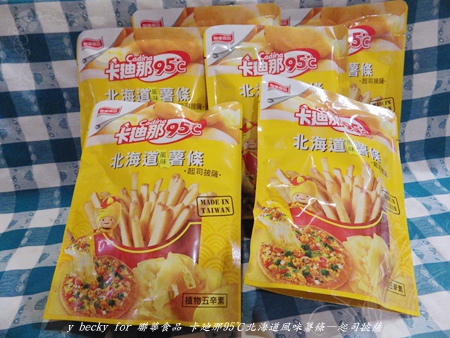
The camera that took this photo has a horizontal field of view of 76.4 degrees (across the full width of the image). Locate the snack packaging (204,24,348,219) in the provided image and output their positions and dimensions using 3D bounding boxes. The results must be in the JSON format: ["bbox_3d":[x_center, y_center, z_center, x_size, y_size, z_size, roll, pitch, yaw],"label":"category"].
[{"bbox_3d":[0.048,-0.041,0.253,0.128,0.171,0.030,-1,-1,-3],"label":"snack packaging"}]

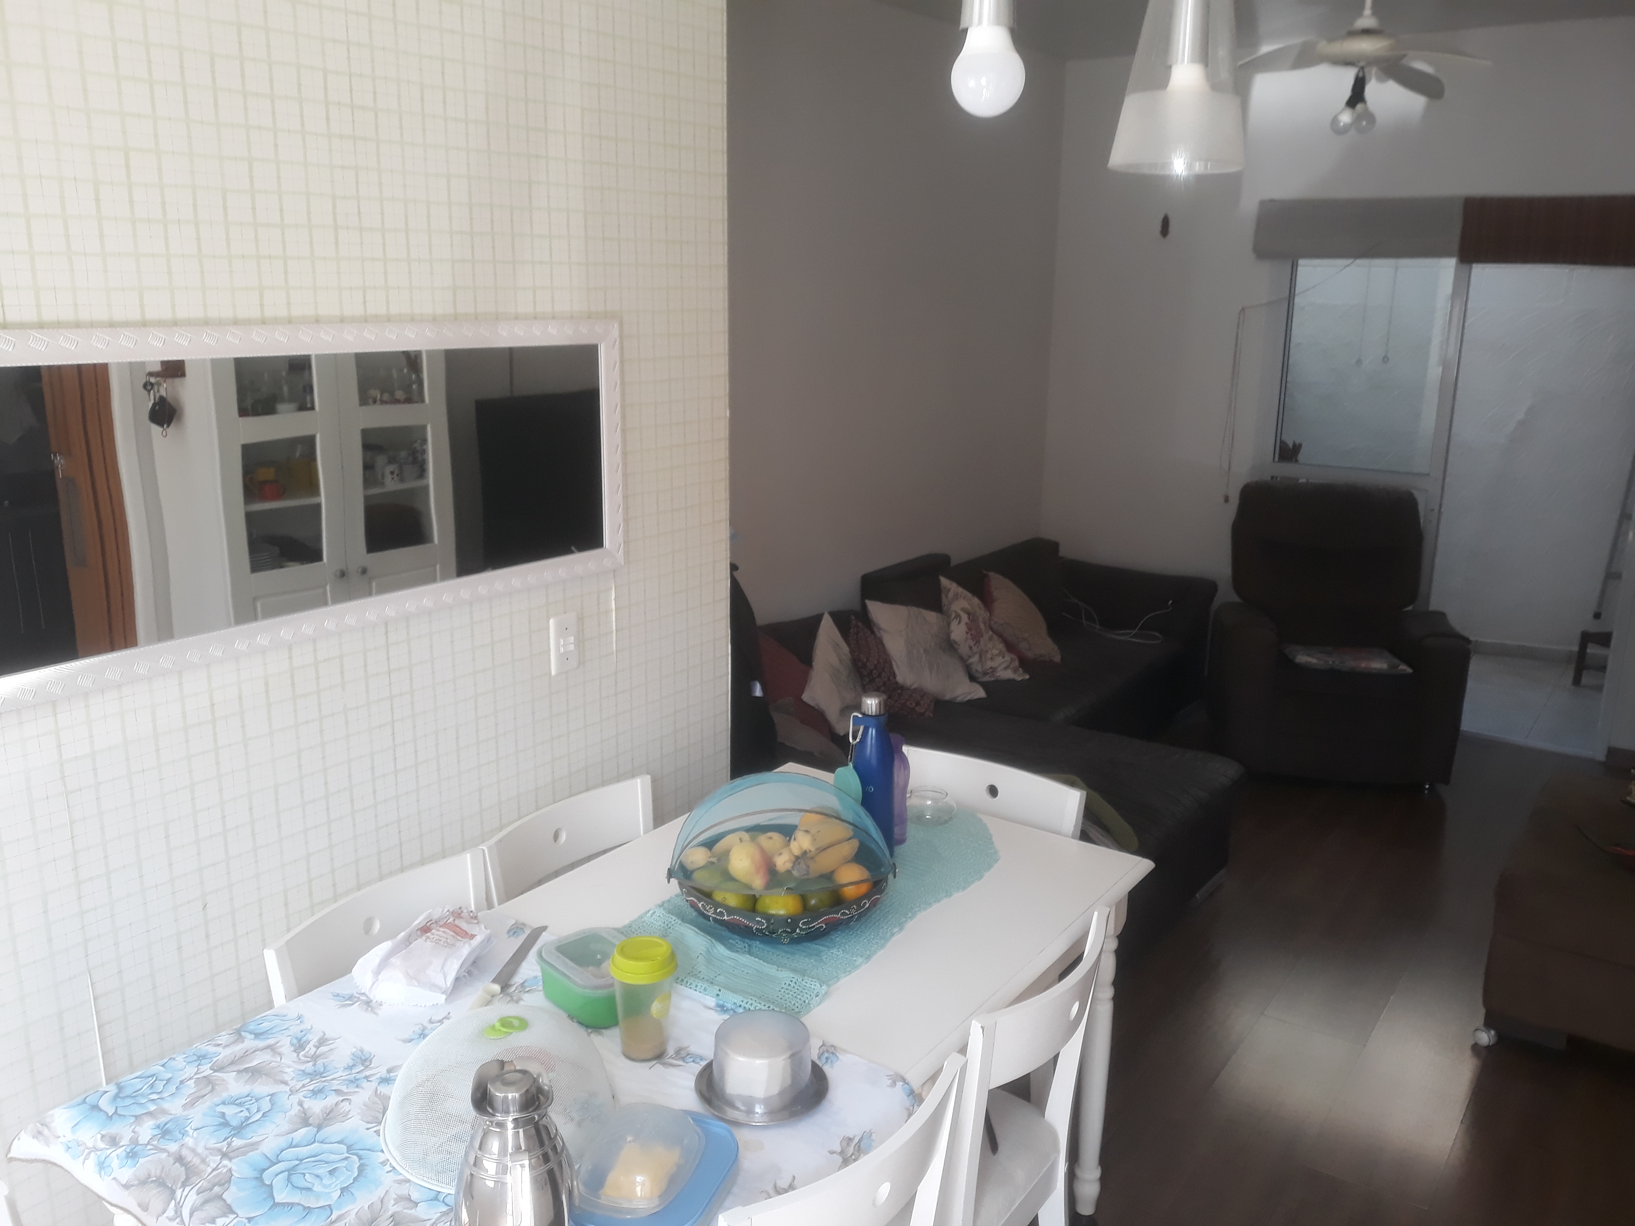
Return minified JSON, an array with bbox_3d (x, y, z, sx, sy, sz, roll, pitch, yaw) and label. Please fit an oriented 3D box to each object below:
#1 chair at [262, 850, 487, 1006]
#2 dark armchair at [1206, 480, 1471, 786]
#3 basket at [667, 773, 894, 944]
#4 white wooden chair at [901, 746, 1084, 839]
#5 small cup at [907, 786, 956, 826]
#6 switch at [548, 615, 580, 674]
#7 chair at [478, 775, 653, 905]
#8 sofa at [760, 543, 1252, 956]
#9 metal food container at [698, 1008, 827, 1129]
[{"bbox_3d":[-0.535,0.895,2.038,0.470,0.841,0.425,11,17,34],"label":"chair"},{"bbox_3d":[2.019,0.061,5.063,0.820,1.060,0.850,3,14,9],"label":"dark armchair"},{"bbox_3d":[-0.059,0.399,2.152,0.370,0.254,0.345,0,14,-3],"label":"basket"},{"bbox_3d":[0.232,0.766,2.553,0.430,0.880,0.500,11,17,35],"label":"white wooden chair"},{"bbox_3d":[0.228,0.389,2.598,0.103,0.060,0.096,2,14,5],"label":"small cup"},{"bbox_3d":[-0.508,0.064,2.581,0.010,0.120,0.075,11,17,35],"label":"switch"},{"bbox_3d":[-0.302,0.810,2.351,0.500,0.880,0.430,11,17,35],"label":"chair"},{"bbox_3d":[0.869,0.307,4.693,1.627,0.699,2.772,11,17,34],"label":"sofa"},{"bbox_3d":[-0.072,0.597,1.679,0.176,0.092,0.176,2,14,3],"label":"metal food container"}]

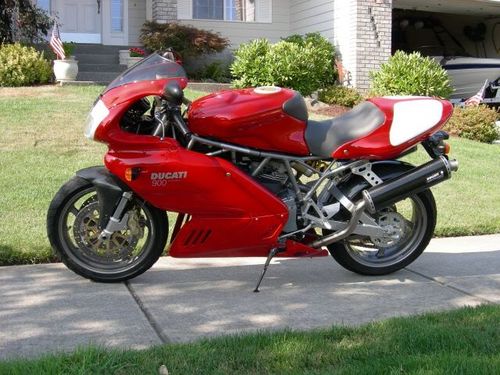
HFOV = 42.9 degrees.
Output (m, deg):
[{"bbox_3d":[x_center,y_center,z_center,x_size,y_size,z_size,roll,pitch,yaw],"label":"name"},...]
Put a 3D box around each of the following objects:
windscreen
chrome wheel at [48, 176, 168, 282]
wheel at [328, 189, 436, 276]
[{"bbox_3d":[-0.493,-0.516,2.925,0.380,0.220,0.380,0,19,-9],"label":"windscreen"},{"bbox_3d":[-0.696,0.191,3.134,0.600,0.600,0.130,1,17,-5],"label":"chrome wheel"},{"bbox_3d":[0.685,0.175,3.361,0.632,0.632,0.170,0,19,-9],"label":"wheel"}]

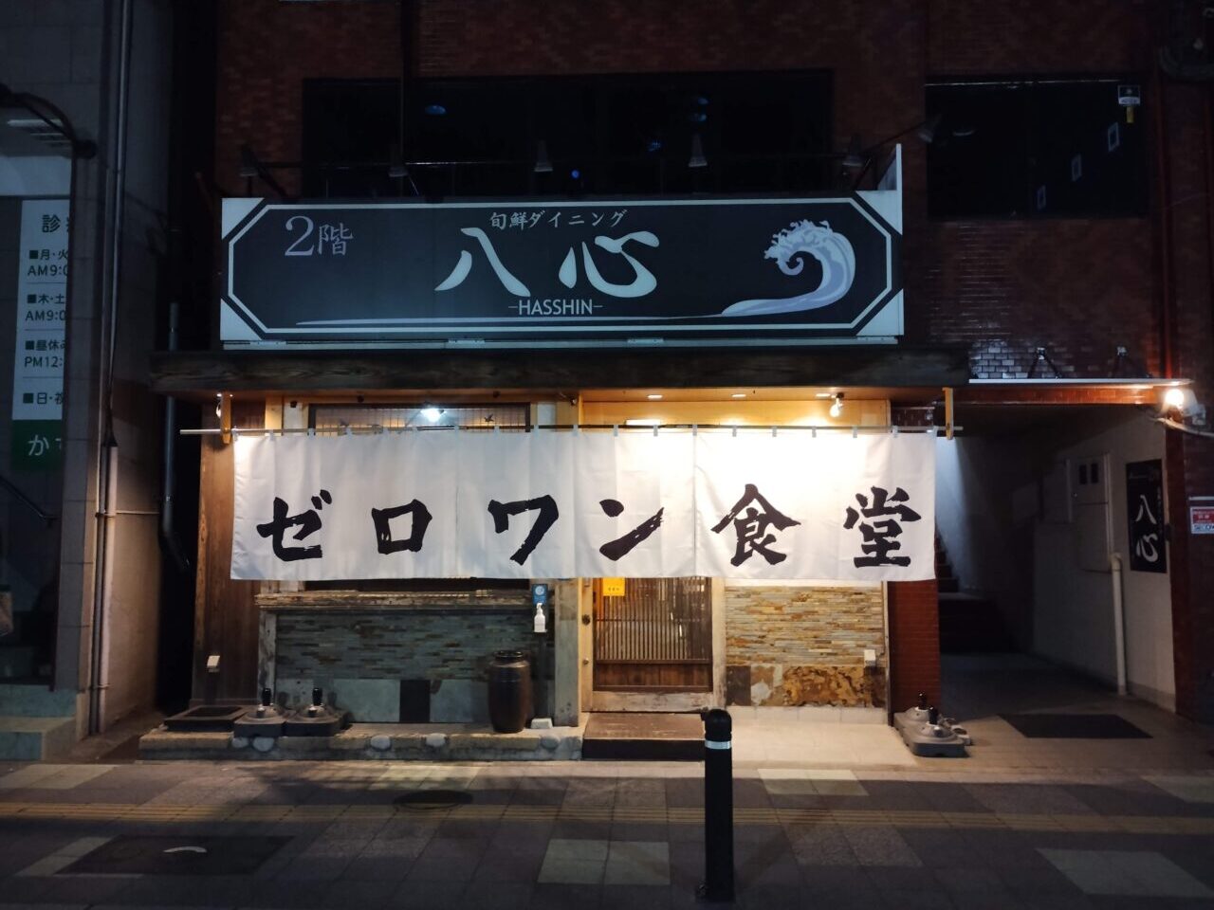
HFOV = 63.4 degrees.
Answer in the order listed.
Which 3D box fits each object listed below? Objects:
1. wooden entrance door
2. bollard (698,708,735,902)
[{"bbox_3d":[0.354,1.017,7.596,1.000,1.920,0.070,0,-4,2],"label":"wooden entrance door"},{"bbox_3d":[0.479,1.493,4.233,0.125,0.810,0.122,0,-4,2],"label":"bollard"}]

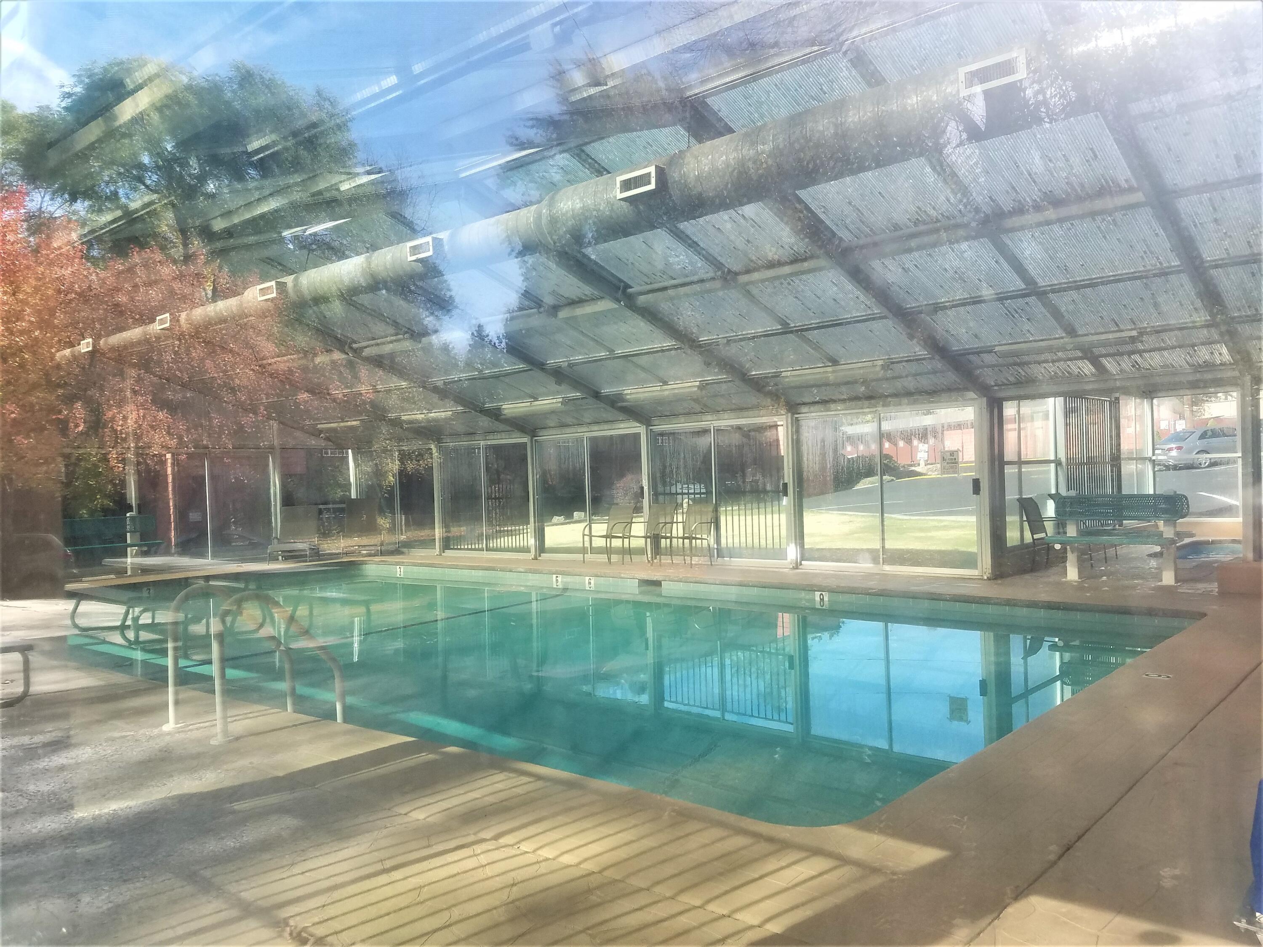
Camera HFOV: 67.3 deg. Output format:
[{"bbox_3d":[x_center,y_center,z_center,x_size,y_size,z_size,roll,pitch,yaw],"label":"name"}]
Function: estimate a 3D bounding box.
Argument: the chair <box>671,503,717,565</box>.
[{"bbox_3d":[0.797,0.920,14.069,0.610,0.920,0.620,-2,0,43],"label":"chair"}]

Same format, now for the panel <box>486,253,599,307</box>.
[{"bbox_3d":[-0.953,-2.202,10.887,1.000,0.050,1.121,-2,-21,43],"label":"panel"}]

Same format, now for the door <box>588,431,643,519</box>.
[{"bbox_3d":[-0.211,0.368,15.235,1.260,2.000,0.060,-2,0,43],"label":"door"}]

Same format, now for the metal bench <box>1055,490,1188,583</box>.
[{"bbox_3d":[5.001,0.647,9.717,1.250,0.920,0.930,-2,-1,41],"label":"metal bench"}]

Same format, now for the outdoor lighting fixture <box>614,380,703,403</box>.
[{"bbox_3d":[0.321,-1.123,13.106,1.460,0.130,0.200,-2,0,43],"label":"outdoor lighting fixture"}]

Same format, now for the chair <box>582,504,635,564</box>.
[{"bbox_3d":[-0.362,0.962,15.105,0.600,0.920,0.620,-2,0,43],"label":"chair"}]

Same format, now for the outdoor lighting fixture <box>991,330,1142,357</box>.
[{"bbox_3d":[4.138,-1.238,9.076,1.250,0.090,0.150,-2,-16,41],"label":"outdoor lighting fixture"}]

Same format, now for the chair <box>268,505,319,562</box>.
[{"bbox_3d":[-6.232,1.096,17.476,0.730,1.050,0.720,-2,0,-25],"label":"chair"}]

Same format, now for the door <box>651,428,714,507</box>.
[{"bbox_3d":[0.707,0.266,13.345,1.120,1.870,0.060,-2,-1,41],"label":"door"}]

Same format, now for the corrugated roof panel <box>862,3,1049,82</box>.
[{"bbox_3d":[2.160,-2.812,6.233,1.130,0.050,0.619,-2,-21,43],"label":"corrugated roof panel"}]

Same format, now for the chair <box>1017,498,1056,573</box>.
[{"bbox_3d":[4.937,0.699,11.087,0.620,0.860,0.580,-2,-1,41],"label":"chair"}]

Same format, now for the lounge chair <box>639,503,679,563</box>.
[{"bbox_3d":[0.244,0.877,13.589,0.580,0.860,0.600,-2,-1,41],"label":"lounge chair"}]

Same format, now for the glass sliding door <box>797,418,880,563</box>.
[{"bbox_3d":[2.561,0.189,11.727,1.120,1.880,0.060,-2,-1,41],"label":"glass sliding door"}]

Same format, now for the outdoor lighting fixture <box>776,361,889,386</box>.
[{"bbox_3d":[2.332,-1.196,11.261,1.480,0.130,0.200,-2,0,43],"label":"outdoor lighting fixture"}]

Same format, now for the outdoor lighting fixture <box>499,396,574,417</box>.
[{"bbox_3d":[-1.435,-0.961,13.738,1.250,0.090,0.150,-2,-16,41],"label":"outdoor lighting fixture"}]

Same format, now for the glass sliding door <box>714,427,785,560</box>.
[{"bbox_3d":[1.565,0.230,12.596,1.120,1.870,0.060,-2,-1,41],"label":"glass sliding door"}]

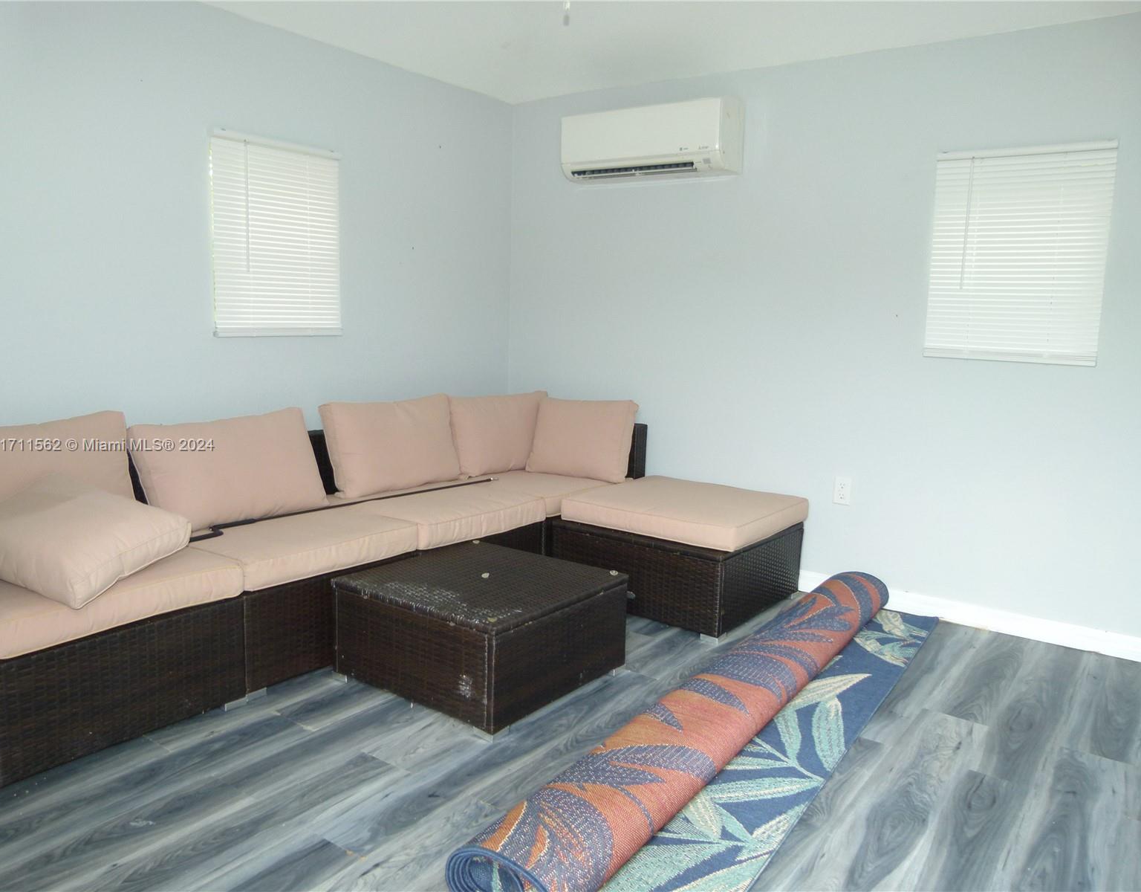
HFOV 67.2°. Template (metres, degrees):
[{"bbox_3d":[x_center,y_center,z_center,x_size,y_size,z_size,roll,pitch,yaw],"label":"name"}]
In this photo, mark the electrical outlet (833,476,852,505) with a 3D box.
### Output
[{"bbox_3d":[1.151,0.191,3.632,0.070,0.115,0.010,7,11,34],"label":"electrical outlet"}]

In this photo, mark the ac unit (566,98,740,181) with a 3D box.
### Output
[{"bbox_3d":[0.352,-1.349,3.831,0.800,0.290,0.236,7,11,34],"label":"ac unit"}]

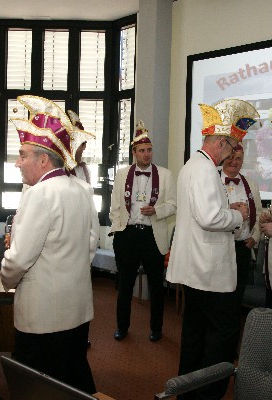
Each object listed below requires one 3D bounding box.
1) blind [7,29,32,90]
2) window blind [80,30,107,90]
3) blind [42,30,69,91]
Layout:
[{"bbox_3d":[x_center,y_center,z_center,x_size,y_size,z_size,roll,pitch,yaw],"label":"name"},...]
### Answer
[{"bbox_3d":[-1.517,-1.827,5.850,0.320,0.790,0.060,2,3,1],"label":"blind"},{"bbox_3d":[-0.562,-1.810,5.850,0.320,0.790,0.060,2,3,1],"label":"window blind"},{"bbox_3d":[-1.043,-1.819,5.850,0.320,0.790,0.060,2,3,1],"label":"blind"}]

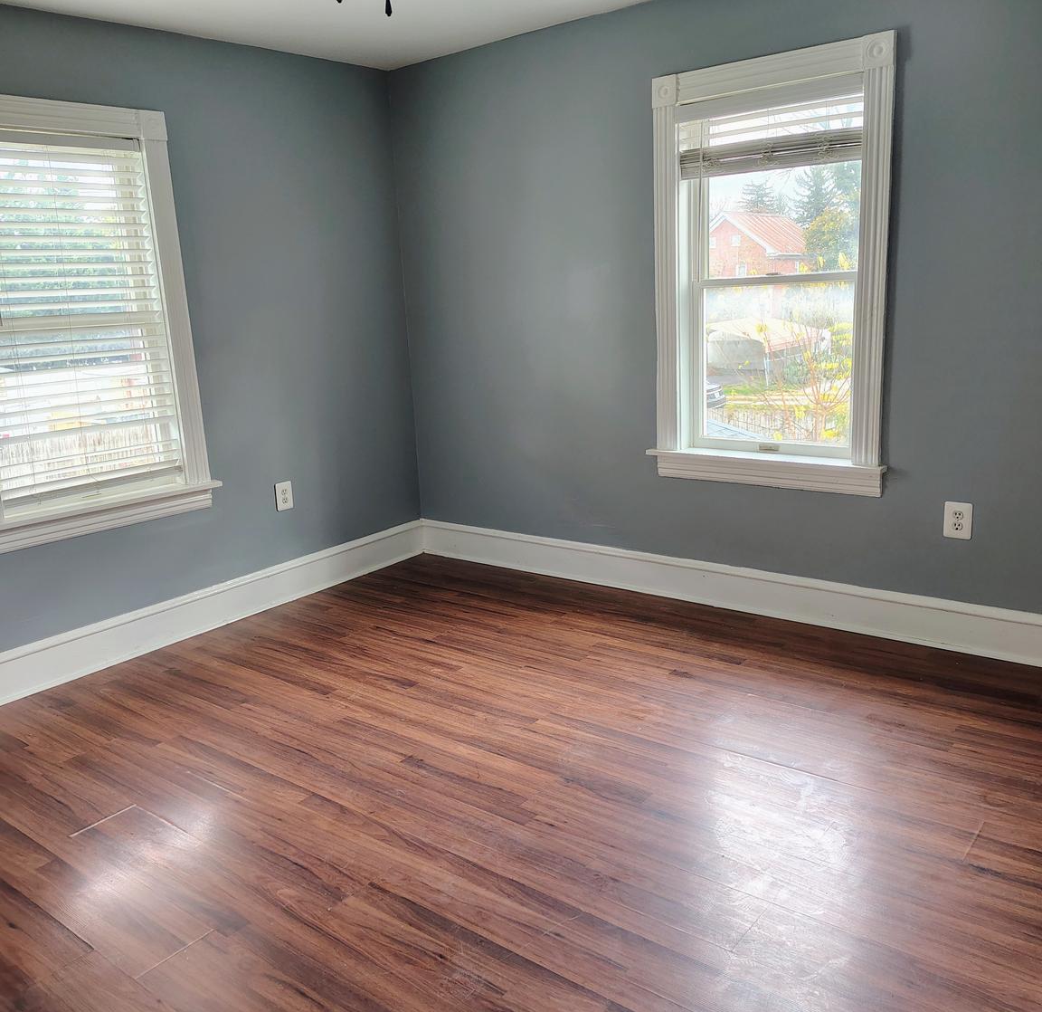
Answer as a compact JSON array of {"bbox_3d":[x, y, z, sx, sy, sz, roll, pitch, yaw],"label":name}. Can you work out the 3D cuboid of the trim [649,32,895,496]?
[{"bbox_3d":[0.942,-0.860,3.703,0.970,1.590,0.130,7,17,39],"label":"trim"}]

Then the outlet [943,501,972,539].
[{"bbox_3d":[1.550,0.054,3.421,0.085,0.127,0.010,7,17,39],"label":"outlet"}]

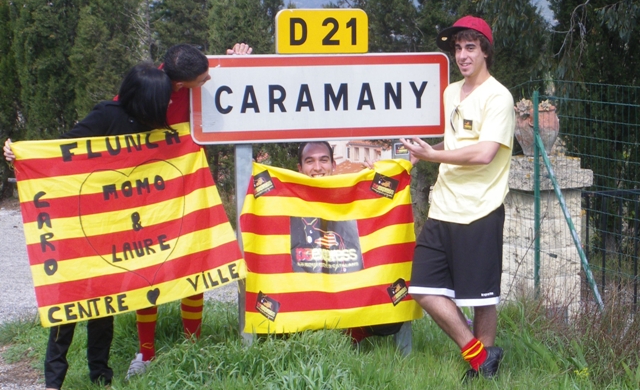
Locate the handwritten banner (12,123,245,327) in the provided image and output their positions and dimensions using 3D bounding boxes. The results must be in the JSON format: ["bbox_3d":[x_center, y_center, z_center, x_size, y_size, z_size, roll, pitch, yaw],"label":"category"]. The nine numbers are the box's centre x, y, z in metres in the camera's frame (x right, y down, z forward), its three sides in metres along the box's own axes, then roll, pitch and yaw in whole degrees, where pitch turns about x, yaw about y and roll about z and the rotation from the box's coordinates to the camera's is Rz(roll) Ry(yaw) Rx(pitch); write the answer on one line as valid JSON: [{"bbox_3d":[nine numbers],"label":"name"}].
[{"bbox_3d":[-0.822,0.144,5.080,1.060,0.810,0.150,-4,7,-28],"label":"handwritten banner"}]

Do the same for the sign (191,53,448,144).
[{"bbox_3d":[0.021,-0.456,5.385,1.260,0.405,0.050,-3,7,-15],"label":"sign"}]

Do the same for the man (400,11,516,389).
[{"bbox_3d":[0.638,0.011,5.240,0.470,1.680,0.480,4,8,35],"label":"man"}]

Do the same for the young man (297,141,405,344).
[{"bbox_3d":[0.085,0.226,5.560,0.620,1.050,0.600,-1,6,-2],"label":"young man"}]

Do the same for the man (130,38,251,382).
[{"bbox_3d":[-0.624,0.058,5.360,0.630,1.560,0.480,-2,7,-7],"label":"man"}]

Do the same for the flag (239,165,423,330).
[{"bbox_3d":[0.054,0.243,5.400,0.870,0.780,0.120,-2,7,-13],"label":"flag"}]

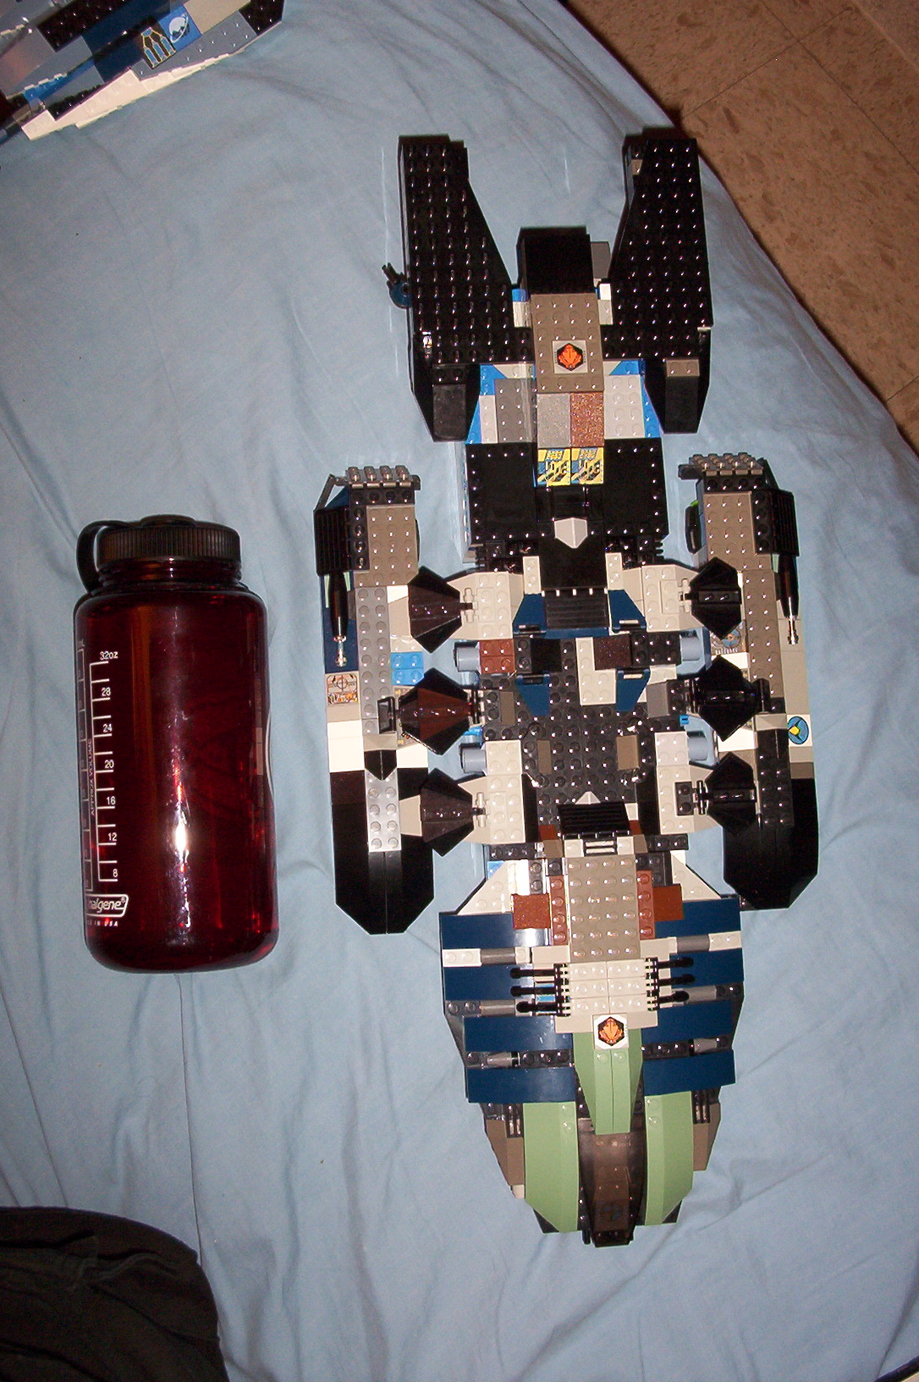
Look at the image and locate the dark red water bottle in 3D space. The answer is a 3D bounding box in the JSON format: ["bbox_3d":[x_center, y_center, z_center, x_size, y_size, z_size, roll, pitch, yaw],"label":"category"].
[{"bbox_3d":[-0.133,0.023,0.728,0.089,0.089,0.209,-2,87,-4],"label":"dark red water bottle"}]

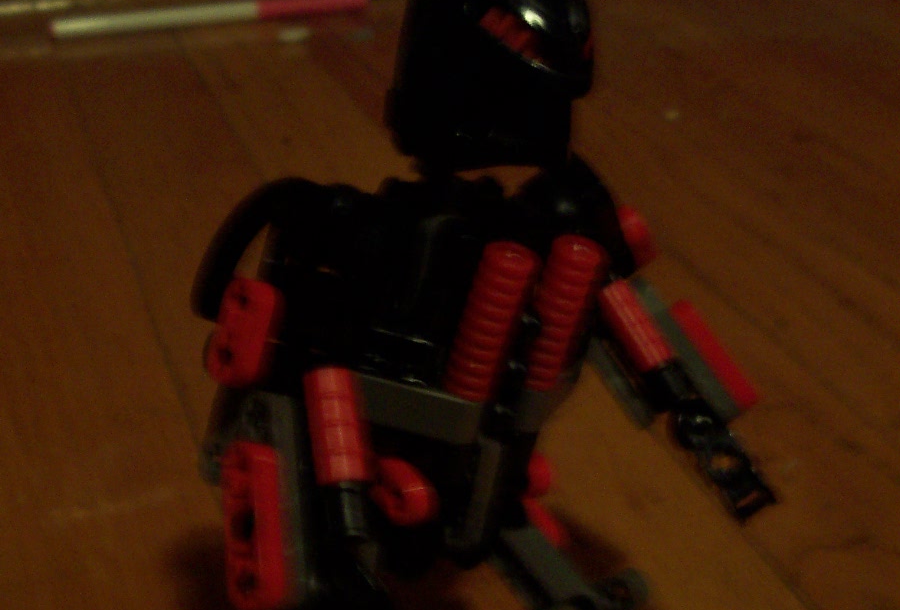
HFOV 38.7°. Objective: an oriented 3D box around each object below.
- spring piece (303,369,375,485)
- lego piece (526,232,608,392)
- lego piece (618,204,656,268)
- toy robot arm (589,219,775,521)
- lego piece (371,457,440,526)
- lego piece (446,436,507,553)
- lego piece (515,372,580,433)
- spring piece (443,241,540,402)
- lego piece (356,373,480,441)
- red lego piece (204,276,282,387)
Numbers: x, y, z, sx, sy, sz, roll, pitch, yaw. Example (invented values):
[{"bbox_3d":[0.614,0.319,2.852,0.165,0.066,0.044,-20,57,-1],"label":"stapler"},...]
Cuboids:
[{"bbox_3d":[-0.015,0.017,0.176,0.008,0.016,0.008,-7,2,0],"label":"spring piece"},{"bbox_3d":[0.017,0.002,0.197,0.007,0.024,0.007,3,31,-16],"label":"lego piece"},{"bbox_3d":[0.030,-0.011,0.213,0.007,0.013,0.007,-33,12,-6],"label":"lego piece"},{"bbox_3d":[0.039,0.011,0.217,0.019,0.051,0.015,-33,12,-6],"label":"toy robot arm"},{"bbox_3d":[-0.007,0.028,0.190,0.011,0.007,0.005,51,36,15],"label":"lego piece"},{"bbox_3d":[0.004,0.027,0.181,0.006,0.015,0.006,17,12,16],"label":"lego piece"},{"bbox_3d":[0.014,0.013,0.190,0.007,0.007,0.013,17,21,12],"label":"lego piece"},{"bbox_3d":[0.005,0.003,0.183,0.007,0.024,0.007,8,28,-15],"label":"spring piece"},{"bbox_3d":[-0.005,0.014,0.181,0.021,0.007,0.007,17,21,12],"label":"lego piece"},{"bbox_3d":[-0.028,0.004,0.176,0.007,0.016,0.005,11,-8,44],"label":"red lego piece"}]

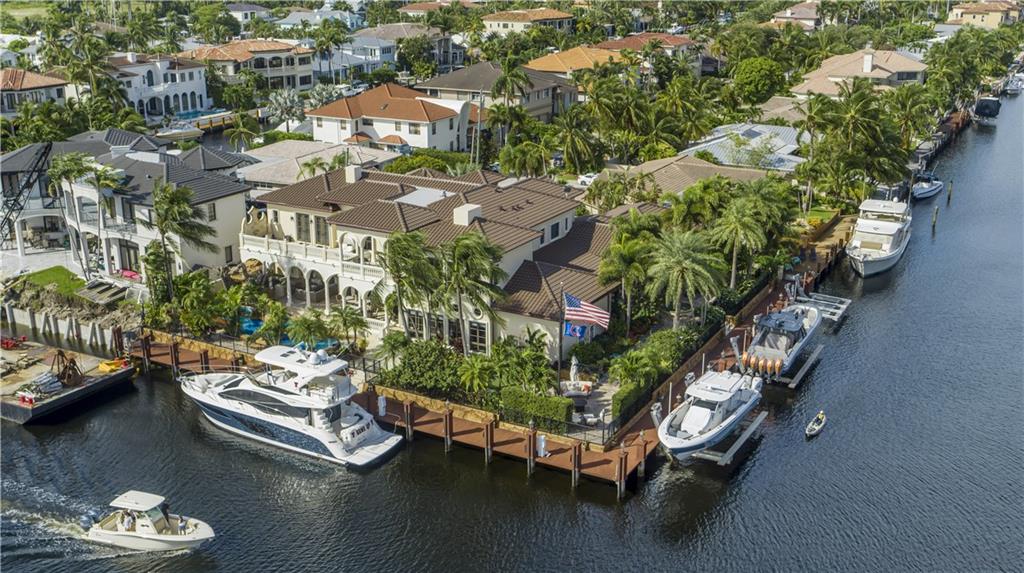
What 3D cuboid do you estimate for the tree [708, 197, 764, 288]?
[{"bbox_3d":[20.050,-3.690,85.850,5.000,8.000,5.000,11,22,30],"label":"tree"}]

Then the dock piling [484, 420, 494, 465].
[{"bbox_3d":[-1.430,9.840,61.620,0.450,3.100,0.450,11,22,30],"label":"dock piling"}]

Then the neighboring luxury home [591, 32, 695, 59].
[{"bbox_3d":[42.015,-73.616,302.640,22.000,9.400,27.000,10,21,28],"label":"neighboring luxury home"}]

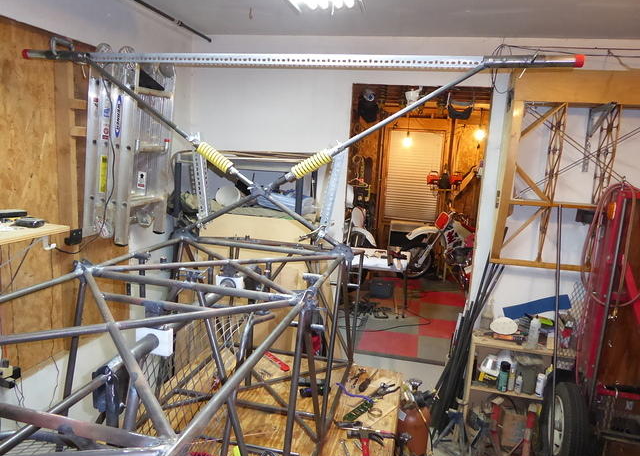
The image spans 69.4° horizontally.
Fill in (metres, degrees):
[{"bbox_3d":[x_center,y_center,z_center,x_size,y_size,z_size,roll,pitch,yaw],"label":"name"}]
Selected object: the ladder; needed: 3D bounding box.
[{"bbox_3d":[-1.081,-0.456,2.648,0.290,1.030,0.400,10,11,11],"label":"ladder"}]

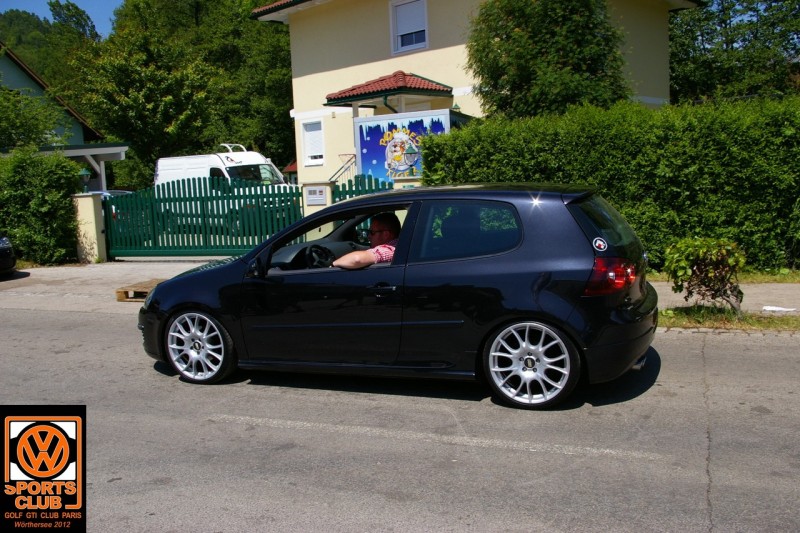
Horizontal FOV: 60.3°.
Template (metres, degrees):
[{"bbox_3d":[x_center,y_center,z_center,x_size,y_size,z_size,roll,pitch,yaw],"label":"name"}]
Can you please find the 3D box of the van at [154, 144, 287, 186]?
[{"bbox_3d":[-5.600,-2.350,21.850,5.400,2.520,2.000,2,7,42],"label":"van"}]

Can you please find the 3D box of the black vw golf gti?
[{"bbox_3d":[-0.140,0.110,5.580,4.210,1.450,1.780,0,6,22],"label":"black vw golf gti"}]

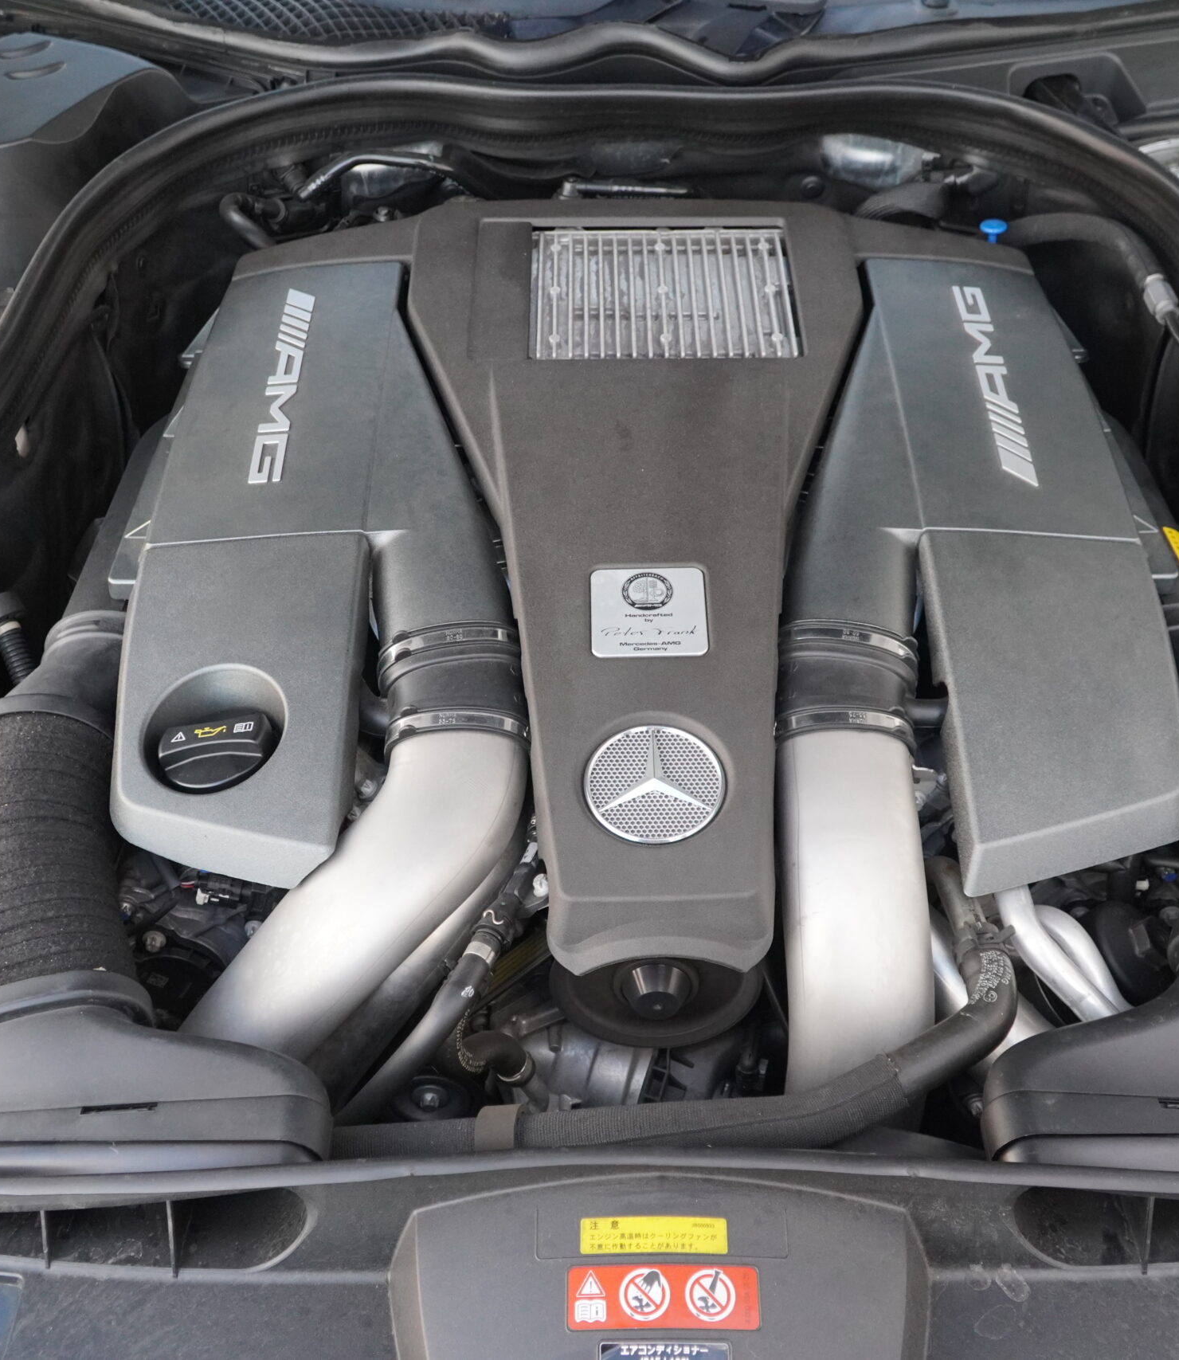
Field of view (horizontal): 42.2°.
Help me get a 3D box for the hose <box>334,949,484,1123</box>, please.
[{"bbox_3d":[-0.096,0.192,0.822,0.088,0.085,0.085,0,42,0],"label":"hose"}]

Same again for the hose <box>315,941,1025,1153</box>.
[{"bbox_3d":[0.046,0.186,0.787,0.352,0.070,0.140,0,42,0],"label":"hose"}]

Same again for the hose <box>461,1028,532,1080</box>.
[{"bbox_3d":[-0.056,0.214,0.868,0.044,0.036,0.040,0,42,0],"label":"hose"}]

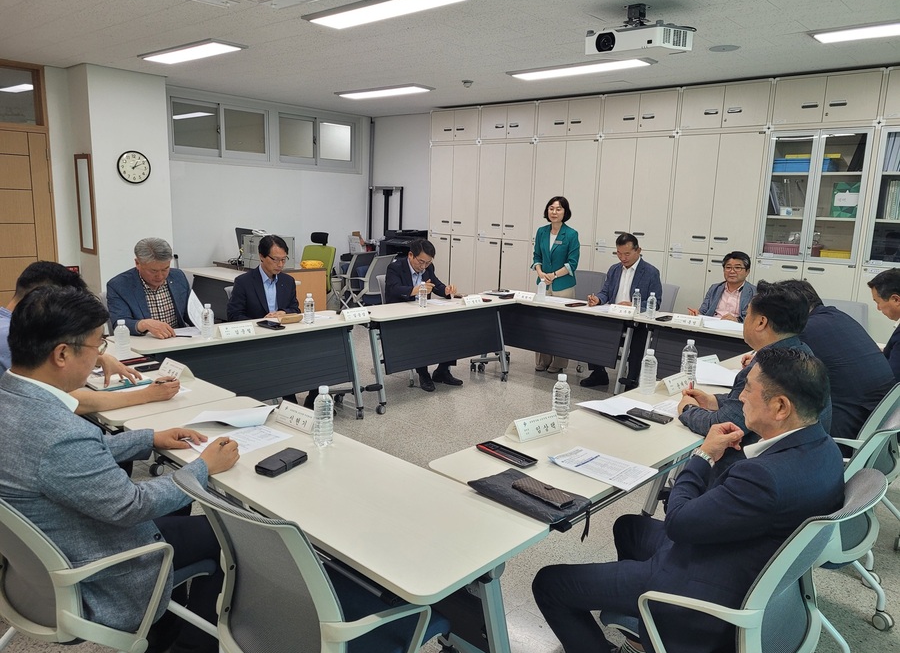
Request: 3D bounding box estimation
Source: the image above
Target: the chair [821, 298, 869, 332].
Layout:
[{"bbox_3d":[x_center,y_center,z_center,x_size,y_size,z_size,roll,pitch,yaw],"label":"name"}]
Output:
[{"bbox_3d":[2.737,0.253,5.078,0.580,0.880,0.600,11,14,41],"label":"chair"}]

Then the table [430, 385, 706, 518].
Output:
[{"bbox_3d":[0.636,0.757,2.673,0.515,0.715,1.610,12,14,43],"label":"table"}]

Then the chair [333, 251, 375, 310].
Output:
[{"bbox_3d":[-1.171,-0.441,8.108,0.600,0.900,0.580,7,11,24],"label":"chair"}]

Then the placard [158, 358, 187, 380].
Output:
[{"bbox_3d":[-1.291,0.200,3.195,0.210,0.074,0.075,12,14,43],"label":"placard"}]

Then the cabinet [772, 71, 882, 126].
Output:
[{"bbox_3d":[3.124,-1.830,5.541,0.803,0.394,0.400,11,14,41],"label":"cabinet"}]

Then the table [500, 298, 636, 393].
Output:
[{"bbox_3d":[0.958,0.150,5.768,1.500,0.720,0.500,11,14,41],"label":"table"}]

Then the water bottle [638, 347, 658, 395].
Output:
[{"bbox_3d":[0.883,0.196,2.962,0.066,0.197,0.066,11,14,41],"label":"water bottle"}]

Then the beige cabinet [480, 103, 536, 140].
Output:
[{"bbox_3d":[0.775,-2.307,7.736,0.800,0.400,0.400,11,14,41],"label":"beige cabinet"}]

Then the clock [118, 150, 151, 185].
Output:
[{"bbox_3d":[-3.035,-1.532,6.494,0.045,0.305,0.305,12,14,43],"label":"clock"}]

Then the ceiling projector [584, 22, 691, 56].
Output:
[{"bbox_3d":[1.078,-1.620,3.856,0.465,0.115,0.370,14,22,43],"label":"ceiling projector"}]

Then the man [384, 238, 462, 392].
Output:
[{"bbox_3d":[-0.228,-0.146,5.997,0.780,1.240,0.620,10,13,38],"label":"man"}]

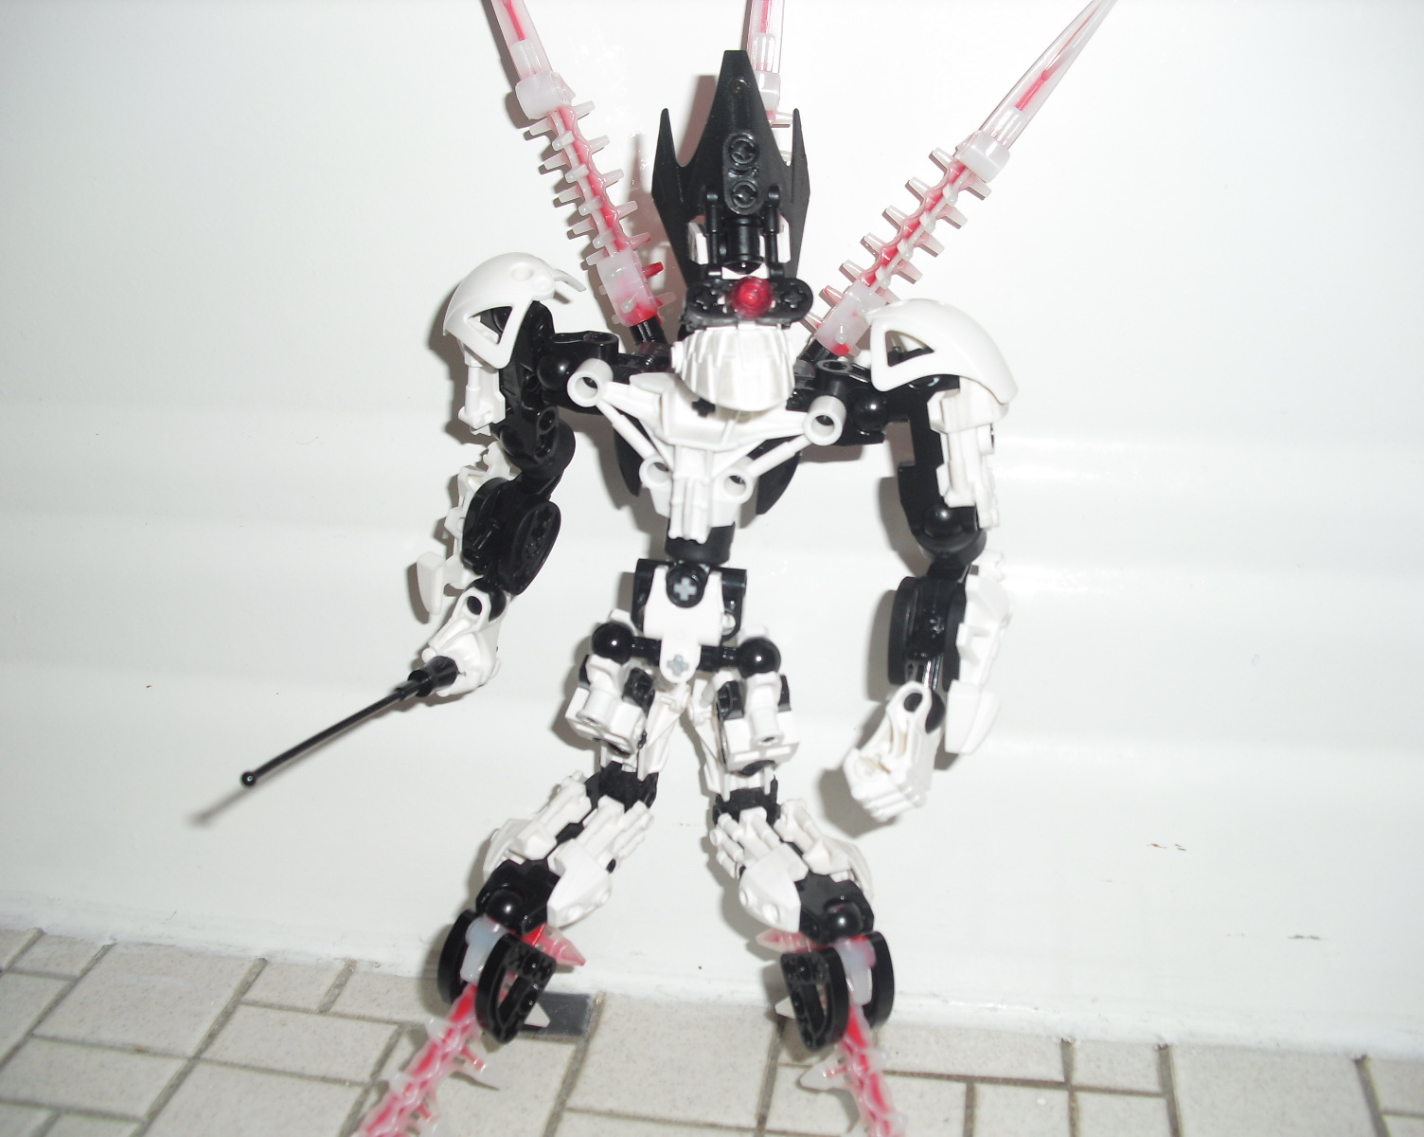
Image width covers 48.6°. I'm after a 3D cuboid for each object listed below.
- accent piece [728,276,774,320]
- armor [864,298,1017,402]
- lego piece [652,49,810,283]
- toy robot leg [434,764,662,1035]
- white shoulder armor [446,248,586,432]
[{"bbox_3d":[0.007,-0.049,0.284,0.008,0.008,0.005,-1,6,-7],"label":"accent piece"},{"bbox_3d":[0.047,-0.045,0.321,0.030,0.018,0.022,4,22,9],"label":"armor"},{"bbox_3d":[0.003,-0.074,0.298,0.029,0.045,0.016,-1,11,-7],"label":"lego piece"},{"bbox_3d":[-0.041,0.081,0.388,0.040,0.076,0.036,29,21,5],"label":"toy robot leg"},{"bbox_3d":[-0.042,-0.049,0.340,0.025,0.034,0.024,9,24,21],"label":"white shoulder armor"}]

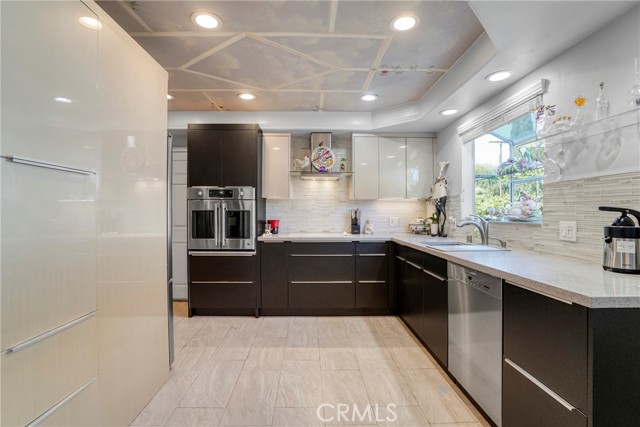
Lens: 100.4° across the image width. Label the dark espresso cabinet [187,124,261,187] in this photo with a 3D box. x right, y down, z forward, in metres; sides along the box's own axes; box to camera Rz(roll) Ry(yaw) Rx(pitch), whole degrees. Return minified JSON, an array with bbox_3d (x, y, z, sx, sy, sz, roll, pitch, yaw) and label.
[{"bbox_3d":[-1.137,-0.671,3.407,0.812,0.729,0.612,0,0,-1],"label":"dark espresso cabinet"}]

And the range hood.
[{"bbox_3d":[0.000,-0.750,3.488,0.551,0.602,0.439,0,0,-1],"label":"range hood"}]

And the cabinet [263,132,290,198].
[{"bbox_3d":[-0.547,-0.595,3.534,0.347,0.824,0.357,0,0,-1],"label":"cabinet"}]

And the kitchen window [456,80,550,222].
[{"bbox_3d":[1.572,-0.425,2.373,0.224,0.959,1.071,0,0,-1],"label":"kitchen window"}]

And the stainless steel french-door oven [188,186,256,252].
[{"bbox_3d":[-1.142,0.063,3.376,0.780,0.750,0.592,0,0,-1],"label":"stainless steel french-door oven"}]

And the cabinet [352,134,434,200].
[{"bbox_3d":[0.932,-0.589,3.534,1.046,0.826,0.357,0,0,-1],"label":"cabinet"}]

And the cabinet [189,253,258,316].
[{"bbox_3d":[-1.137,0.831,3.407,0.812,0.755,0.612,0,0,-1],"label":"cabinet"}]

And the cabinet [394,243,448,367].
[{"bbox_3d":[1.162,0.734,2.444,0.612,0.862,1.193,0,0,-1],"label":"cabinet"}]

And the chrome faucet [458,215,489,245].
[{"bbox_3d":[1.326,0.140,2.331,0.255,0.262,0.082,0,0,-1],"label":"chrome faucet"}]

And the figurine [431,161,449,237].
[{"bbox_3d":[1.401,-0.170,3.142,0.194,0.887,0.204,0,0,-41],"label":"figurine"}]

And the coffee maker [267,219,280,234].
[{"bbox_3d":[-0.618,0.176,3.570,0.178,0.209,0.184,0,0,-1],"label":"coffee maker"}]

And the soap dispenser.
[{"bbox_3d":[0.663,0.174,3.570,0.112,0.209,0.102,0,0,-1],"label":"soap dispenser"}]

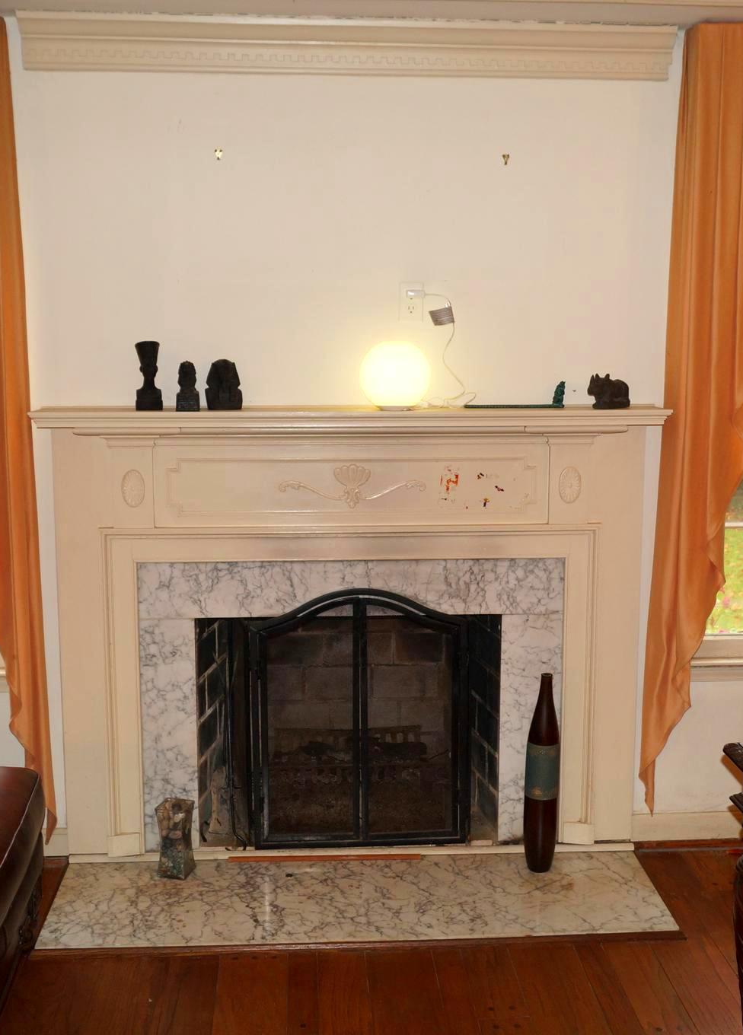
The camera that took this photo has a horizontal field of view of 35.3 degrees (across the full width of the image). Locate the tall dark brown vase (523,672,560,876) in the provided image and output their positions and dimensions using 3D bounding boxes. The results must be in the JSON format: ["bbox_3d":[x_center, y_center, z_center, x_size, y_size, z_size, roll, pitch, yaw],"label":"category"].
[{"bbox_3d":[0.505,0.757,3.470,0.105,0.605,0.105,-1,9,-4],"label":"tall dark brown vase"}]

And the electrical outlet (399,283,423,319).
[{"bbox_3d":[0.116,-0.618,3.356,0.069,0.113,0.010,0,9,-4],"label":"electrical outlet"}]

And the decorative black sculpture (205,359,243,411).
[{"bbox_3d":[-0.410,-0.372,3.265,0.104,0.143,0.075,0,9,-4],"label":"decorative black sculpture"}]

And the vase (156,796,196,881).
[{"bbox_3d":[-0.577,0.954,3.457,0.092,0.203,0.092,3,10,16],"label":"vase"}]

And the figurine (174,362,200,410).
[{"bbox_3d":[-0.507,-0.365,3.225,0.066,0.139,0.066,0,9,-4],"label":"figurine"}]

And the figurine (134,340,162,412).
[{"bbox_3d":[-0.620,-0.397,3.240,0.078,0.198,0.080,0,9,-4],"label":"figurine"}]

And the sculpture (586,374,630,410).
[{"bbox_3d":[0.678,-0.361,3.347,0.108,0.100,0.066,-5,11,-28],"label":"sculpture"}]

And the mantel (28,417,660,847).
[{"bbox_3d":[-0.049,0.371,3.415,1.785,1.371,0.190,0,9,-4],"label":"mantel"}]

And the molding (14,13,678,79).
[{"bbox_3d":[-0.051,-1.288,3.203,1.800,0.137,0.072,0,9,-4],"label":"molding"}]

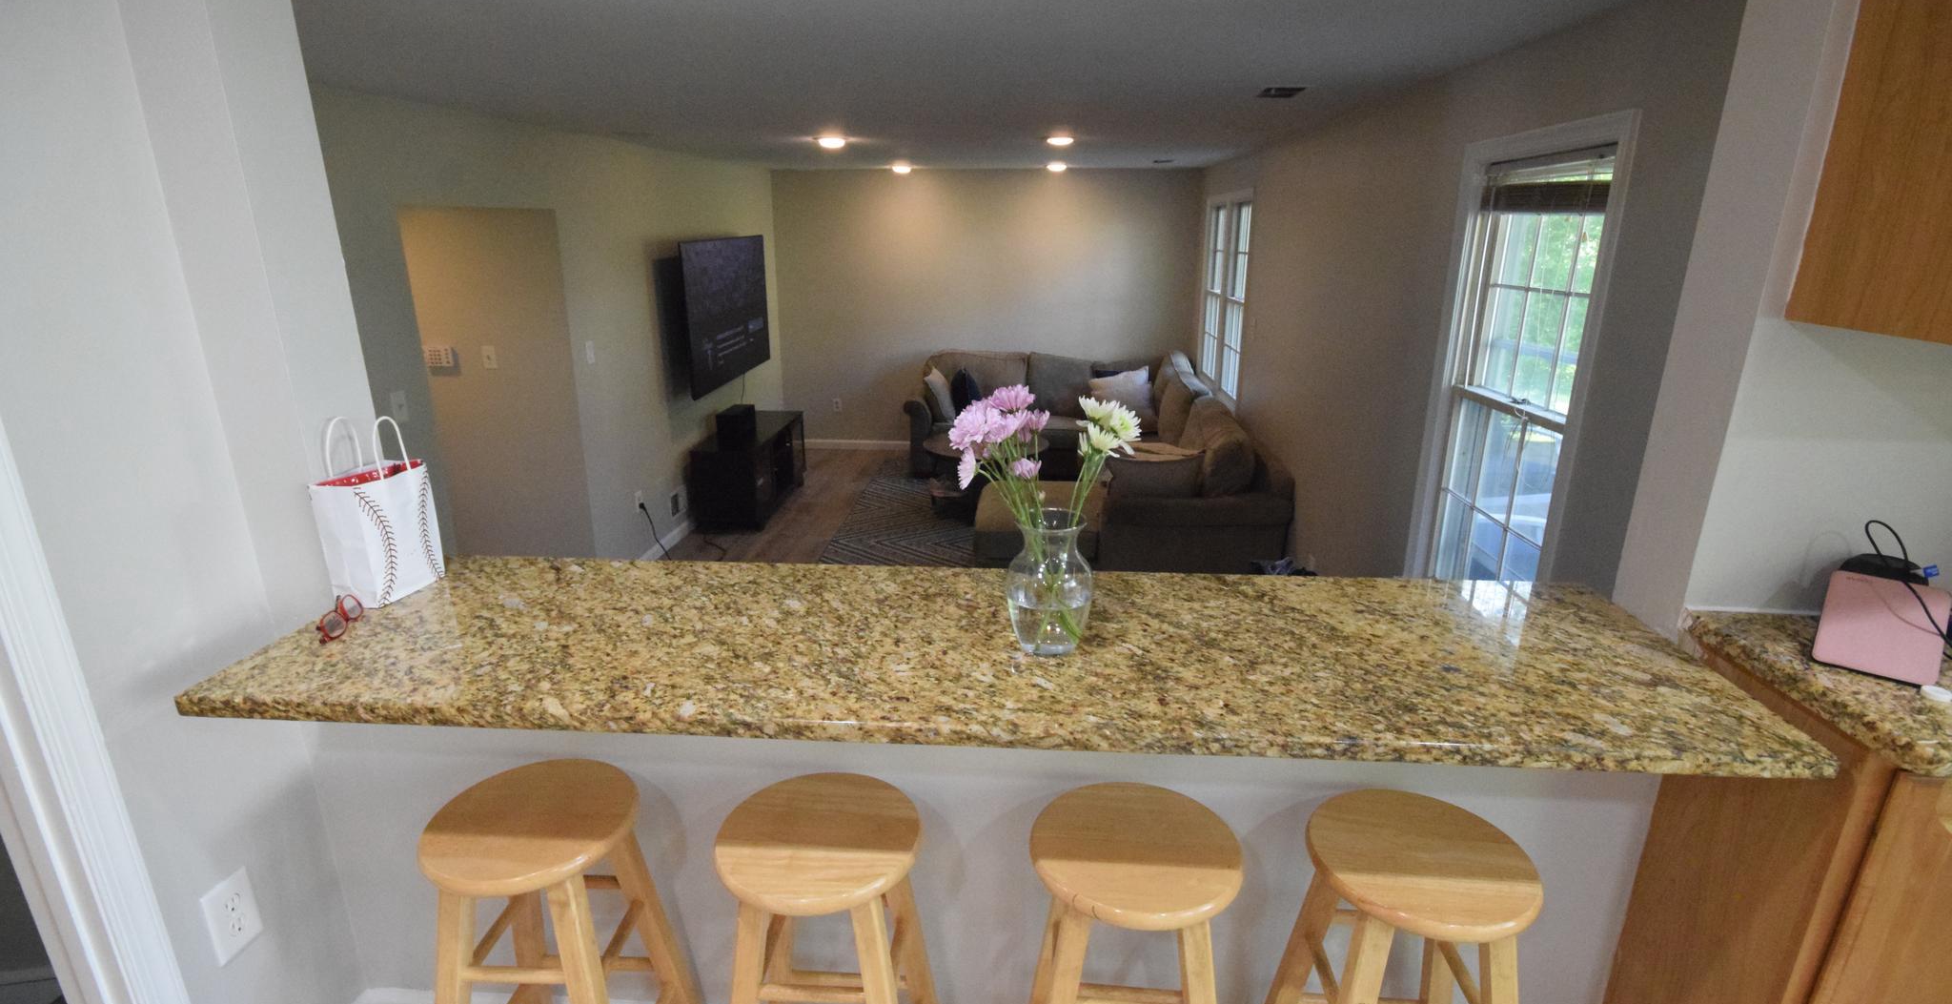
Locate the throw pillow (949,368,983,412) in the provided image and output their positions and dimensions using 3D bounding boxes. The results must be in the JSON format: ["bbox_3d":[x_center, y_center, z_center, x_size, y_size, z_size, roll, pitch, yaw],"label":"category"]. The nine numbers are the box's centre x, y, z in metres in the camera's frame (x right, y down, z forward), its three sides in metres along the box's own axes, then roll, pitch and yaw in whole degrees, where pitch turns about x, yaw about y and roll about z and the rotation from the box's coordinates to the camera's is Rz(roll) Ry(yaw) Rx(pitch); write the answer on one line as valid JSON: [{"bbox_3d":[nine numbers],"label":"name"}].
[{"bbox_3d":[-0.083,-0.897,7.291,0.170,0.440,0.420,14,24,43],"label":"throw pillow"}]

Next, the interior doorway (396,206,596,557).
[{"bbox_3d":[-2.139,-0.279,3.978,0.120,2.026,1.058,1,17,4],"label":"interior doorway"}]

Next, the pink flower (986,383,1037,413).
[{"bbox_3d":[0.055,-0.157,1.323,0.072,0.050,0.070,1,17,4],"label":"pink flower"}]

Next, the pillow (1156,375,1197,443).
[{"bbox_3d":[1.410,-0.654,6.118,0.168,0.464,0.494,15,18,0],"label":"pillow"}]

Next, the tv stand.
[{"bbox_3d":[-1.625,-0.241,6.343,0.445,0.558,1.206,1,17,4],"label":"tv stand"}]

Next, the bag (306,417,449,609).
[{"bbox_3d":[-1.100,0.007,1.595,0.084,0.334,0.158,3,17,9],"label":"bag"}]

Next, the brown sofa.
[{"bbox_3d":[0.568,-0.419,6.311,2.400,0.990,3.600,1,17,4],"label":"brown sofa"}]

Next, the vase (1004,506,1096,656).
[{"bbox_3d":[0.117,0.131,1.391,0.138,0.214,0.138,1,17,4],"label":"vase"}]

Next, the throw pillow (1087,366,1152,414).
[{"bbox_3d":[1.197,-0.874,7.203,0.520,0.430,0.180,3,-3,15],"label":"throw pillow"}]

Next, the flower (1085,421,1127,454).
[{"bbox_3d":[0.198,-0.096,1.315,0.068,0.049,0.064,1,17,4],"label":"flower"}]

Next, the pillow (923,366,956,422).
[{"bbox_3d":[-0.311,-0.890,7.226,0.150,0.440,0.440,-15,17,29],"label":"pillow"}]

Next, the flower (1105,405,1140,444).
[{"bbox_3d":[0.221,-0.116,1.307,0.059,0.059,0.044,-7,18,-21],"label":"flower"}]

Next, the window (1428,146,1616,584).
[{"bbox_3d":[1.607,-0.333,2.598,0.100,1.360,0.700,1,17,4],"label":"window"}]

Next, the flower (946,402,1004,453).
[{"bbox_3d":[0.000,-0.114,1.320,0.085,0.065,0.080,-12,30,8],"label":"flower"}]

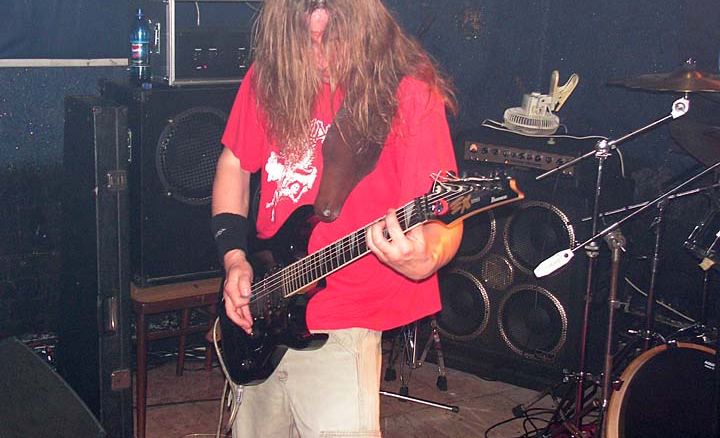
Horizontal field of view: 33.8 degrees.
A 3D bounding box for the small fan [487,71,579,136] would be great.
[{"bbox_3d":[0.630,-0.416,4.120,0.242,0.222,0.193,10,26,8],"label":"small fan"}]

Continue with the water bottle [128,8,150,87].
[{"bbox_3d":[-0.655,-0.511,3.520,0.066,0.237,0.066,2,14,0],"label":"water bottle"}]

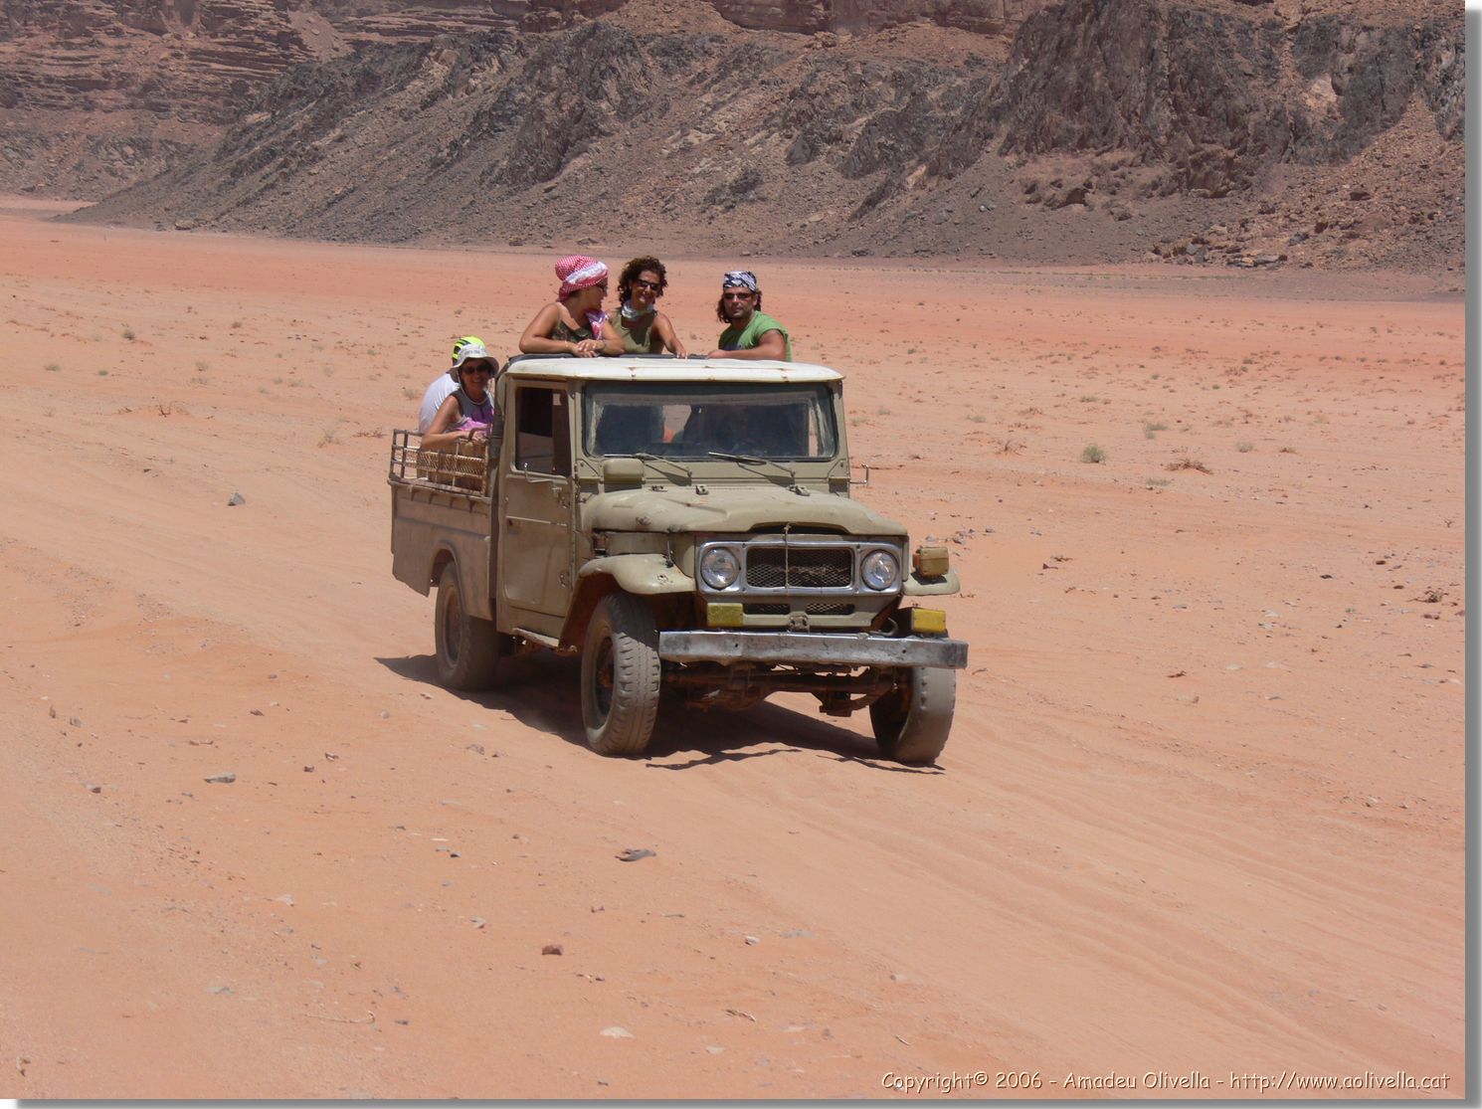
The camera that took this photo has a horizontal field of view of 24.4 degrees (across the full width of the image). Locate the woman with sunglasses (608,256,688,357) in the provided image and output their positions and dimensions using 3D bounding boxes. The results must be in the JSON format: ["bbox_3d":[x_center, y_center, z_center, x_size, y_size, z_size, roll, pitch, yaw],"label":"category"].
[{"bbox_3d":[-0.532,-0.754,18.461,0.460,1.650,0.420,0,4,-16],"label":"woman with sunglasses"}]

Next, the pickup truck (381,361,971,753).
[{"bbox_3d":[-0.440,-0.069,18.139,1.700,1.940,4.880,0,4,-19],"label":"pickup truck"}]

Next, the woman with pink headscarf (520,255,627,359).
[{"bbox_3d":[-0.906,-0.748,18.258,0.540,1.650,0.450,0,4,-26],"label":"woman with pink headscarf"}]

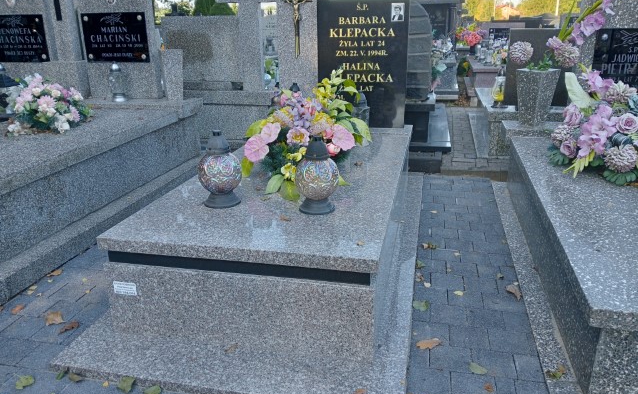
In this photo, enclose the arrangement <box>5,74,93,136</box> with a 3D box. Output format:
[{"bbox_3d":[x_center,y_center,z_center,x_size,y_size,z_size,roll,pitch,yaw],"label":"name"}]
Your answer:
[{"bbox_3d":[-1.579,-0.548,2.994,0.549,0.306,0.426,4,19,12],"label":"arrangement"}]

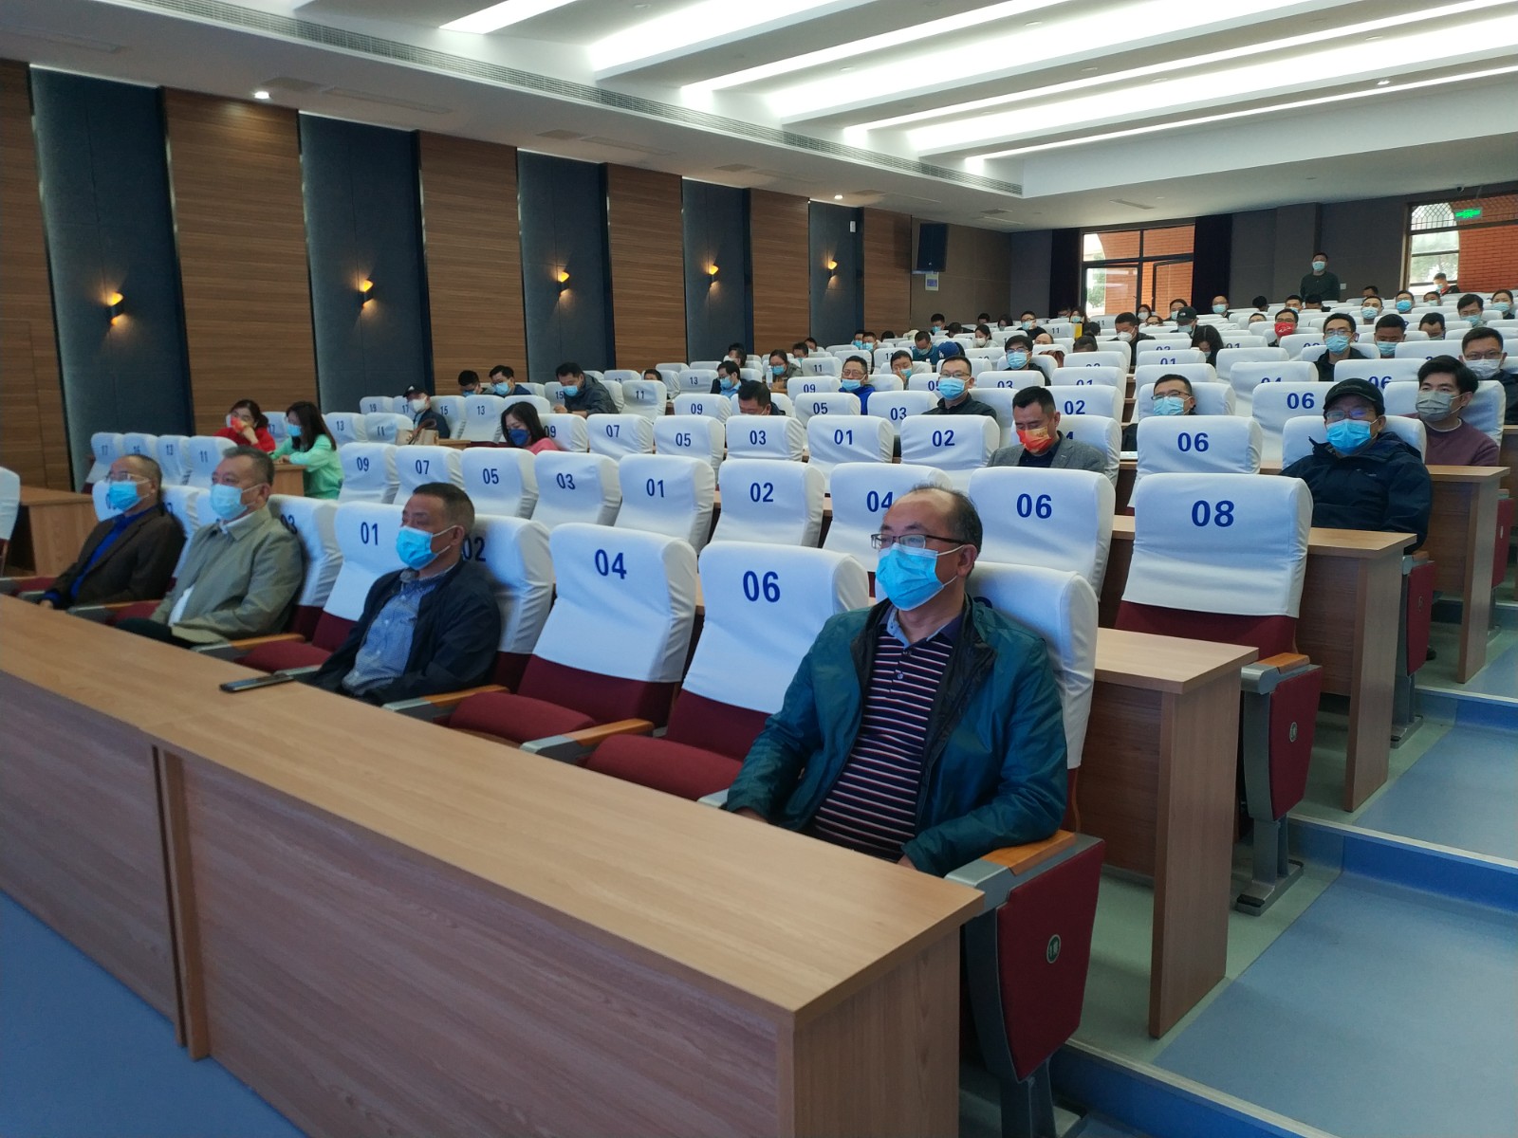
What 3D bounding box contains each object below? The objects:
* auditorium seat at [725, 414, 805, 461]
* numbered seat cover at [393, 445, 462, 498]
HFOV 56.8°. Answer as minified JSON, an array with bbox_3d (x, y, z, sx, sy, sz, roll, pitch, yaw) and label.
[{"bbox_3d":[-0.102,-0.238,7.122,0.590,1.030,0.630,7,12,42],"label":"auditorium seat"},{"bbox_3d":[-1.580,-0.399,6.767,0.470,0.390,0.170,6,11,42],"label":"numbered seat cover"}]

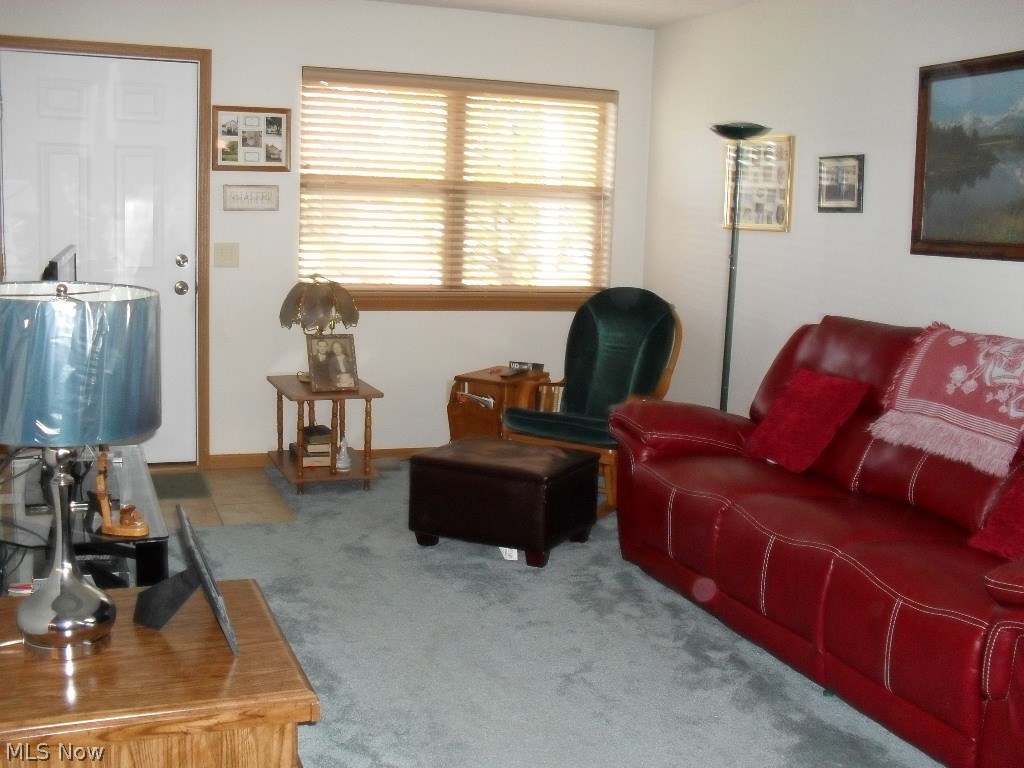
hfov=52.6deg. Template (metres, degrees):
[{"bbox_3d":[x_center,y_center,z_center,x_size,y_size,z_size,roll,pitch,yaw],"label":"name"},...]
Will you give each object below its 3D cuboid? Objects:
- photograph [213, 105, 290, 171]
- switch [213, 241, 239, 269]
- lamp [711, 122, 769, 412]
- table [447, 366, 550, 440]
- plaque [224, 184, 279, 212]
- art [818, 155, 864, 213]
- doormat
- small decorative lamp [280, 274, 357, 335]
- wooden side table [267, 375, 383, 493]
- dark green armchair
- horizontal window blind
[{"bbox_3d":[-1.309,-1.236,5.229,0.388,0.310,0.022,-1,10,-20],"label":"photograph"},{"bbox_3d":[-1.454,-0.654,5.285,0.123,0.122,0.010,-1,10,-20],"label":"switch"},{"bbox_3d":[1.024,-0.302,4.916,0.285,1.830,0.285,-1,10,-20],"label":"lamp"},{"bbox_3d":[-0.068,0.224,5.423,0.330,0.555,0.530,7,11,29],"label":"table"},{"bbox_3d":[-1.325,-0.946,5.278,0.278,0.118,0.015,-1,10,-20],"label":"plaque"},{"bbox_3d":[1.385,-0.843,4.385,0.020,0.240,0.295,-1,10,-20],"label":"art"},{"bbox_3d":[-1.855,0.505,5.014,0.720,0.012,0.450,-1,10,-20],"label":"doormat"},{"bbox_3d":[-0.983,-0.280,5.250,0.405,0.550,0.405,-1,10,-20],"label":"small decorative lamp"},{"bbox_3d":[-0.954,0.250,5.257,0.460,0.495,0.620,-1,10,-20],"label":"wooden side table"},{"bbox_3d":[0.453,0.053,5.136,0.660,1.020,0.780,7,11,29],"label":"dark green armchair"},{"bbox_3d":[-0.259,-1.079,5.671,1.775,1.128,0.075,-1,10,-20],"label":"horizontal window blind"}]

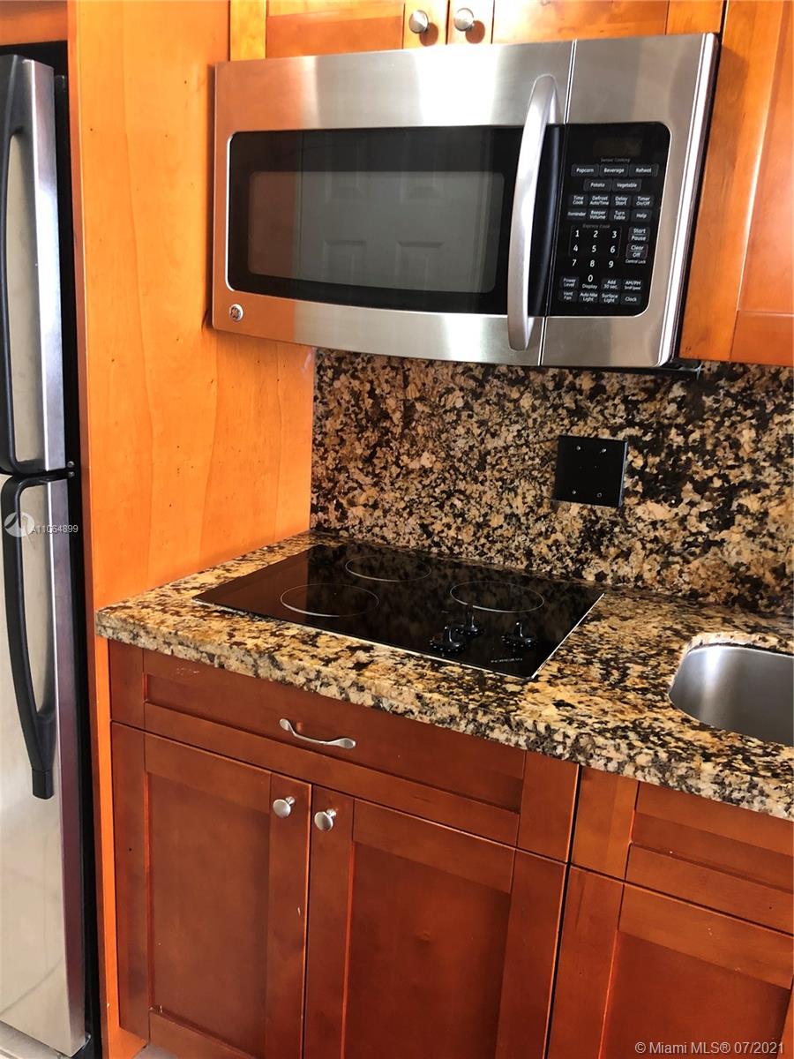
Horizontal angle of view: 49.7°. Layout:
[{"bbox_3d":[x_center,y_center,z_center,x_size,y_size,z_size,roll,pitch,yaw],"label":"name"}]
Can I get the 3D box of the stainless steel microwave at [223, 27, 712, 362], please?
[{"bbox_3d":[0.110,-0.509,1.413,0.758,0.418,0.420,9,15,24],"label":"stainless steel microwave"}]

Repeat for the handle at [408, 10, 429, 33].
[{"bbox_3d":[0.036,-0.745,1.263,0.032,0.032,0.029,9,15,24],"label":"handle"}]

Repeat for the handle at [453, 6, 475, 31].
[{"bbox_3d":[0.101,-0.733,1.234,0.032,0.032,0.029,9,15,24],"label":"handle"}]

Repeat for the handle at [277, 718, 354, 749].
[{"bbox_3d":[-0.119,0.295,1.230,0.127,0.018,0.027,9,15,24],"label":"handle"}]

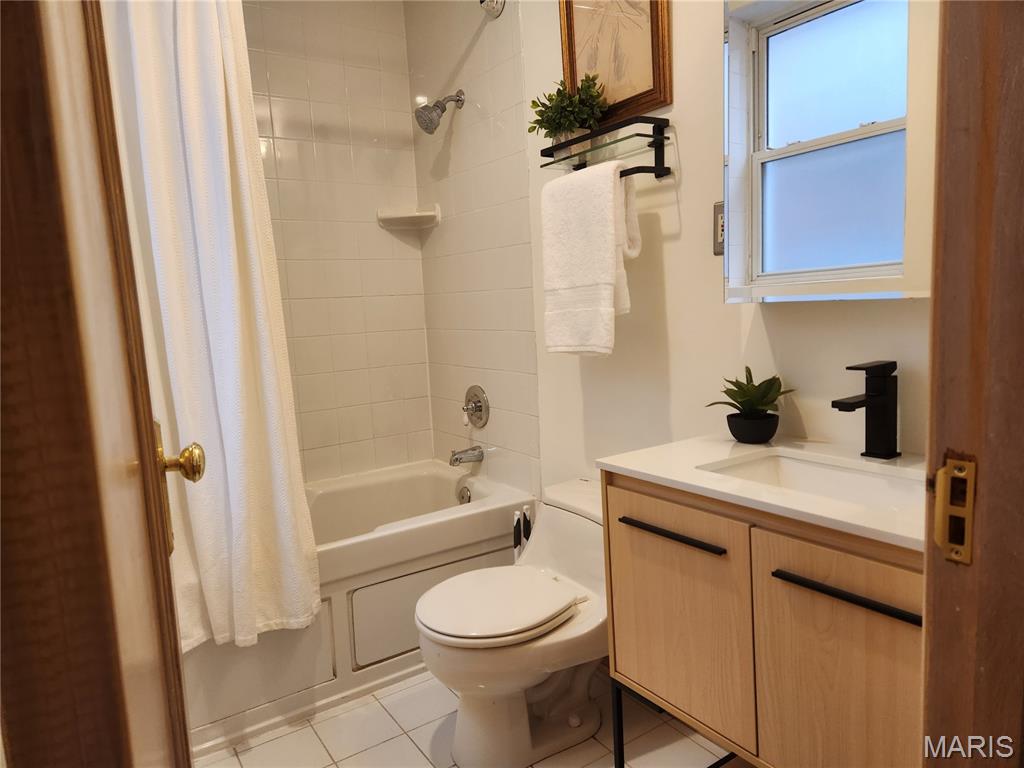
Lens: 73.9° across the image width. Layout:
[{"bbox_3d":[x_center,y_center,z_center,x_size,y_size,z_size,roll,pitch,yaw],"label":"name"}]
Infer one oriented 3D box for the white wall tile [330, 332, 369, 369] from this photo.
[{"bbox_3d":[-0.682,-0.133,2.859,0.153,0.153,0.009,-8,9,-35],"label":"white wall tile"}]

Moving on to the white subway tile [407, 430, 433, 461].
[{"bbox_3d":[-0.409,0.275,3.039,0.125,0.130,0.010,-8,10,-35],"label":"white subway tile"}]

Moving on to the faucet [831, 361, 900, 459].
[{"bbox_3d":[0.695,0.059,1.334,0.174,0.191,0.051,-8,10,-35],"label":"faucet"}]

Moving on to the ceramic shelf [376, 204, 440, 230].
[{"bbox_3d":[-0.424,-0.713,2.917,0.260,0.082,0.132,-1,7,11],"label":"ceramic shelf"}]

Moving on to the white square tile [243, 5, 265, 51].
[{"bbox_3d":[-0.994,-1.314,2.512,0.153,0.152,0.010,-8,9,-35],"label":"white square tile"}]

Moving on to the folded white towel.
[{"bbox_3d":[0.230,-0.353,2.002,0.115,0.518,0.310,-8,9,-35],"label":"folded white towel"}]

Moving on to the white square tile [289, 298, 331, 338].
[{"bbox_3d":[-0.815,-0.266,2.746,0.153,0.152,0.010,-8,9,-35],"label":"white square tile"}]

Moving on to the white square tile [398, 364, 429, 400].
[{"bbox_3d":[-0.424,-0.015,2.999,0.125,0.149,0.010,-8,10,-35],"label":"white square tile"}]

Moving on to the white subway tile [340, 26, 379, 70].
[{"bbox_3d":[-0.606,-1.347,2.732,0.151,0.149,0.010,-8,10,-35],"label":"white subway tile"}]

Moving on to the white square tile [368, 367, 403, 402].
[{"bbox_3d":[-0.546,0.000,2.962,0.153,0.152,0.010,-8,9,-33],"label":"white square tile"}]

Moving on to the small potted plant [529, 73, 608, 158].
[{"bbox_3d":[0.163,-0.778,2.005,0.190,0.225,0.230,-8,9,-35],"label":"small potted plant"}]

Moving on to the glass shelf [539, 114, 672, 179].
[{"bbox_3d":[0.257,-0.635,1.940,0.126,0.146,0.410,-8,9,-35],"label":"glass shelf"}]

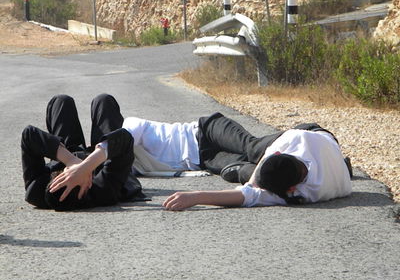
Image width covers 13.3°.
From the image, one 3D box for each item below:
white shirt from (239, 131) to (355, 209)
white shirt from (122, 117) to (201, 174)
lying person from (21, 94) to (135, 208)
[{"bbox_3d":[0.465,0.111,7.993,0.470,0.340,0.560,-3,4,12],"label":"white shirt"},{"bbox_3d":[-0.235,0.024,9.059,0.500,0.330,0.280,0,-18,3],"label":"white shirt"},{"bbox_3d":[-0.560,0.031,8.156,0.520,0.460,1.250,0,5,2],"label":"lying person"}]

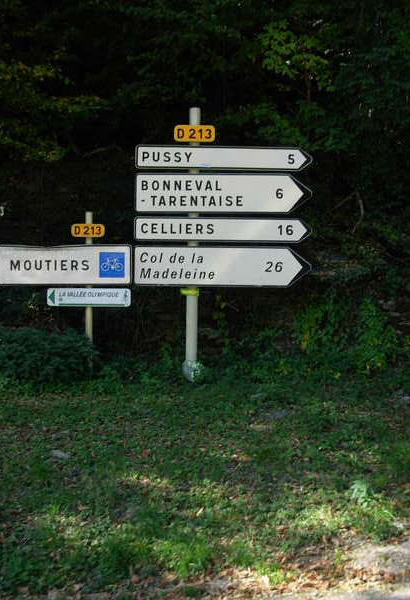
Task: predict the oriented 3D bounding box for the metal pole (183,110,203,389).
[{"bbox_3d":[-0.128,-0.596,10.800,0.116,2.944,0.116,1,2,0],"label":"metal pole"}]

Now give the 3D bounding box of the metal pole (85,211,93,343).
[{"bbox_3d":[-1.184,-0.107,10.250,0.063,1.611,0.063,0,2,0],"label":"metal pole"}]

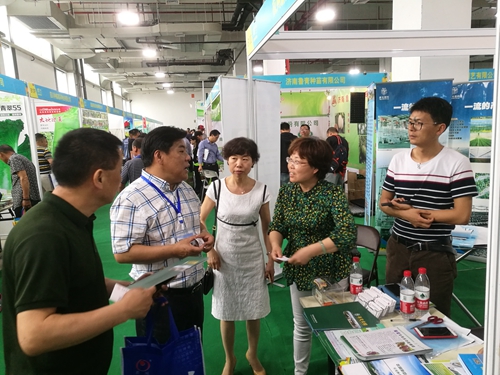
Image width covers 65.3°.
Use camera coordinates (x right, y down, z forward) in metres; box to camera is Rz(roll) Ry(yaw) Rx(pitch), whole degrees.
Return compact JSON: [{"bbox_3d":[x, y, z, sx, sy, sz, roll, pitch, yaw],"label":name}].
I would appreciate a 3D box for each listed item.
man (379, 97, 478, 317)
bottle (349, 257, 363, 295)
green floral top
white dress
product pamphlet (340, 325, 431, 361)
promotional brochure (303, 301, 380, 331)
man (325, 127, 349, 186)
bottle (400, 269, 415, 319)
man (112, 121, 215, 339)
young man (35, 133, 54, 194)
[{"bbox_3d":[0.950,0.405,2.096,0.500,1.735,0.350,4,11,36],"label":"man"},{"bbox_3d":[0.556,0.468,2.031,0.066,0.230,0.066,-3,9,0],"label":"bottle"},{"bbox_3d":[0.351,0.271,2.171,0.500,0.610,0.360,5,12,42],"label":"green floral top"},{"bbox_3d":[-0.061,0.407,2.513,0.420,0.910,0.270,-4,9,-7],"label":"white dress"},{"bbox_3d":[0.547,0.642,1.588,0.282,0.022,0.205,-5,9,-12],"label":"product pamphlet"},{"bbox_3d":[0.423,0.612,1.850,0.298,0.018,0.210,-4,9,-9],"label":"promotional brochure"},{"bbox_3d":[1.342,-0.155,5.959,0.480,1.600,0.400,-8,10,-30],"label":"man"},{"bbox_3d":[0.731,0.495,1.799,0.066,0.230,0.066,-3,9,0],"label":"bottle"},{"bbox_3d":[-0.344,0.559,1.786,0.400,1.655,0.480,2,10,27],"label":"man"},{"bbox_3d":[-3.362,-0.051,6.545,0.500,1.680,0.340,1,10,25],"label":"young man"}]

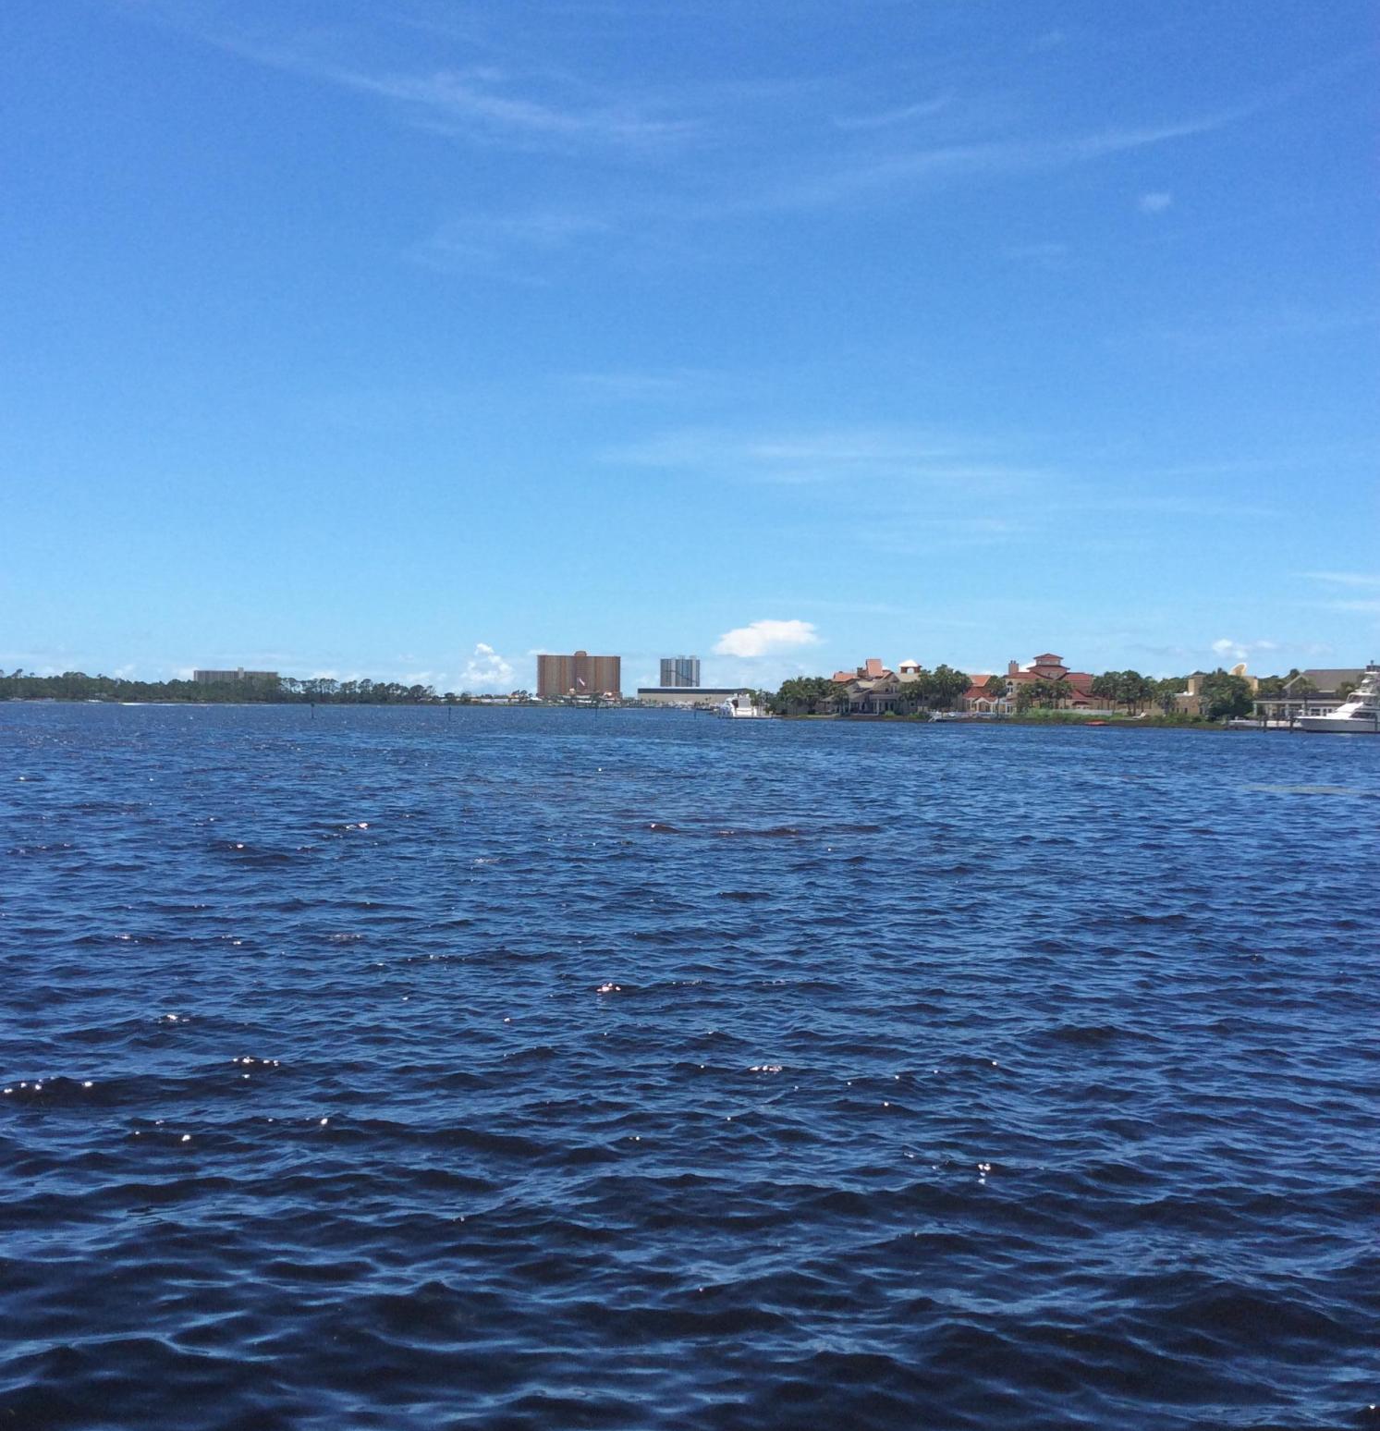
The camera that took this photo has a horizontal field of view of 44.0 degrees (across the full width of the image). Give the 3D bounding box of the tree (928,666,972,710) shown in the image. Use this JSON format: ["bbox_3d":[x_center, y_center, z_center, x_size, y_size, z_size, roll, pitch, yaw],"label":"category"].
[{"bbox_3d":[47.990,-5.200,315.000,8.200,8.500,7.800,1,0,9],"label":"tree"}]

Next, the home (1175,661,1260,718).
[{"bbox_3d":[84.950,-4.070,275.000,12.200,8.900,11.500,1,0,26],"label":"home"}]

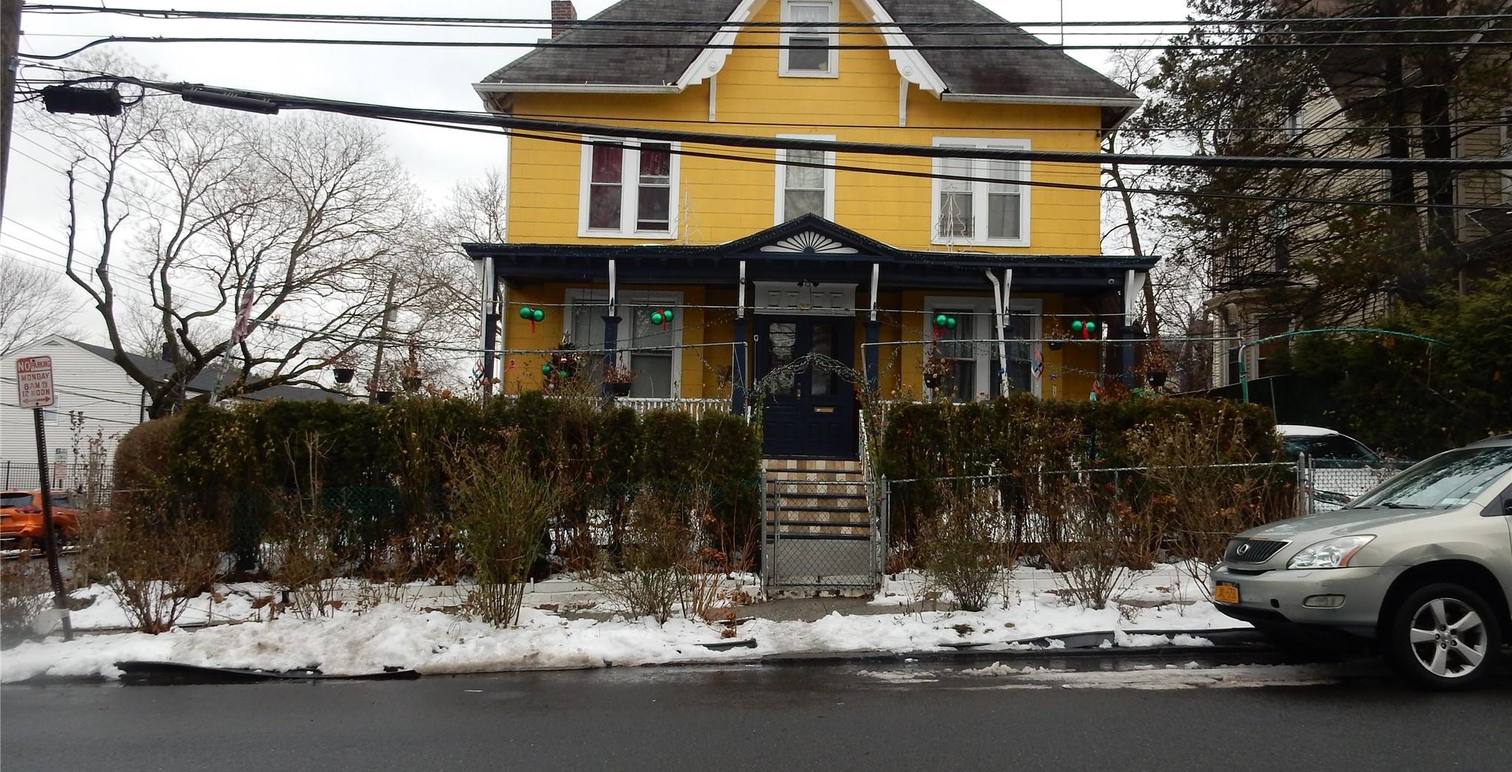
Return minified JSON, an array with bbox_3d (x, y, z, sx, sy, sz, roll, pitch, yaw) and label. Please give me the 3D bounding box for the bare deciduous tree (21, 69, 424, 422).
[{"bbox_3d":[-8.307,-0.957,17.187,6.100,7.800,5.800,1,-3,-1],"label":"bare deciduous tree"}]

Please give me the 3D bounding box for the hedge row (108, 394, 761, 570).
[{"bbox_3d":[-3.231,1.034,11.579,6.550,1.700,0.950,1,-3,-1],"label":"hedge row"}]

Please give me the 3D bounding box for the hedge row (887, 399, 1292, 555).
[{"bbox_3d":[3.382,0.977,11.601,4.100,1.620,0.950,1,-3,-1],"label":"hedge row"}]

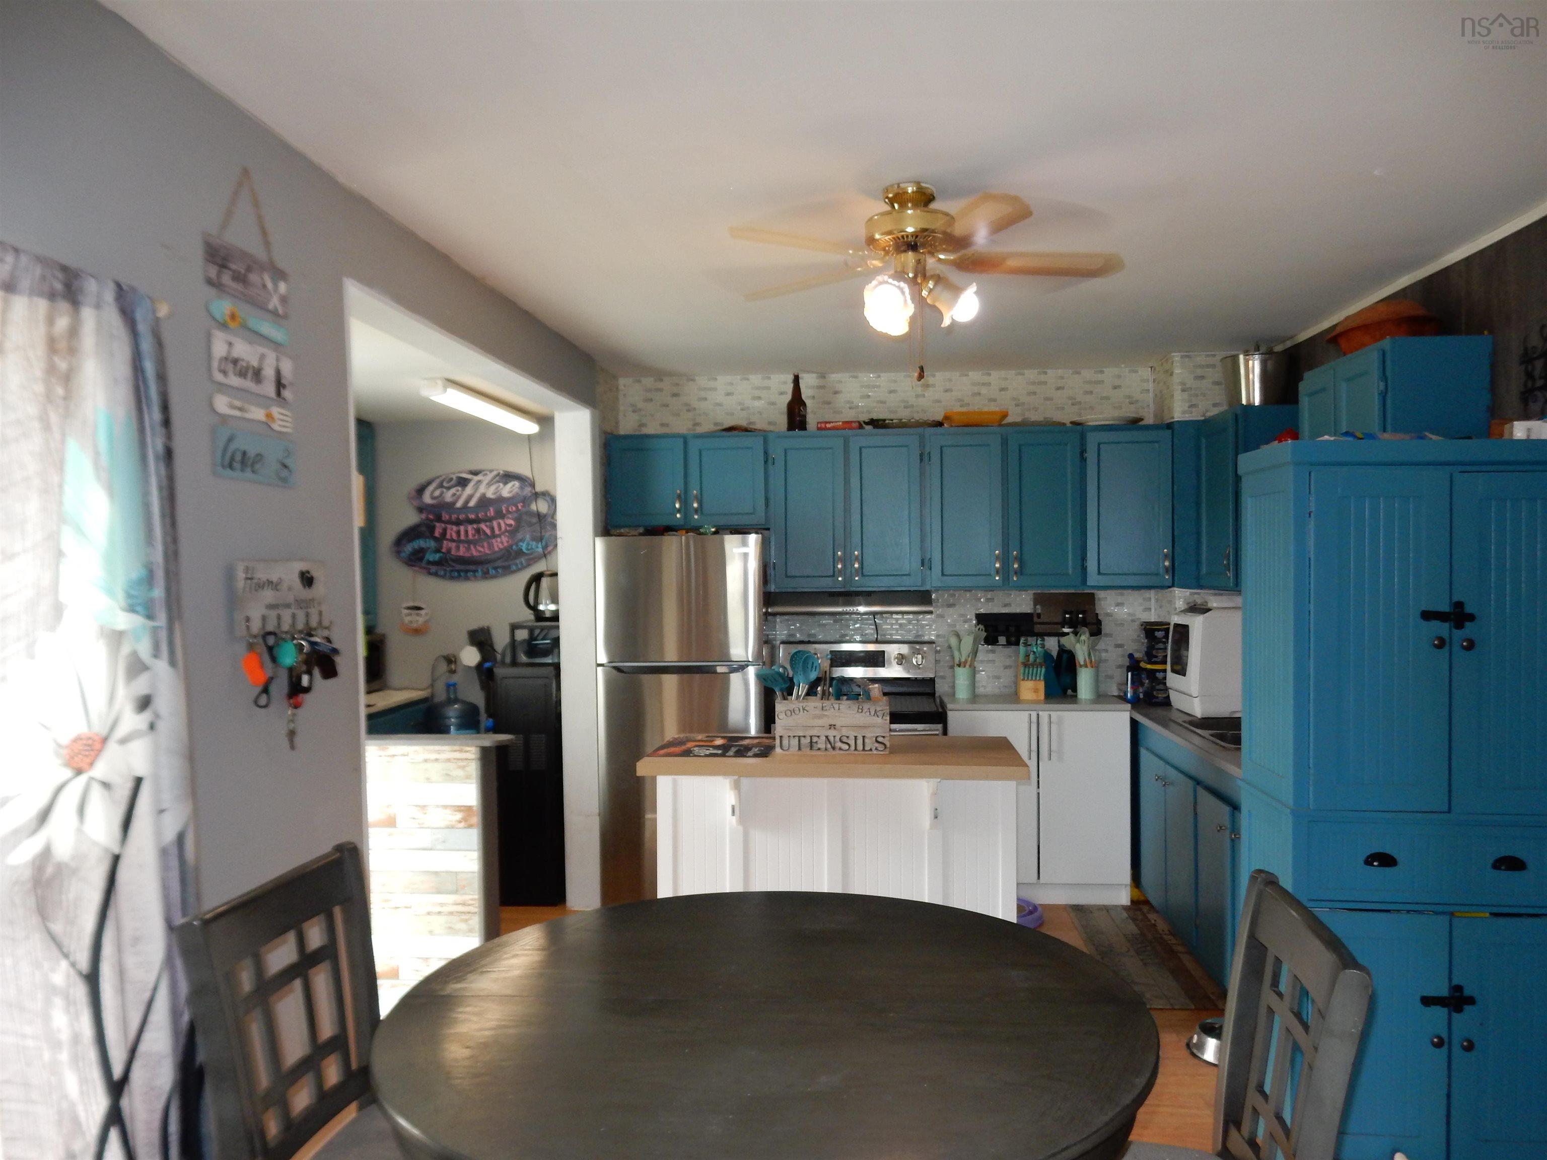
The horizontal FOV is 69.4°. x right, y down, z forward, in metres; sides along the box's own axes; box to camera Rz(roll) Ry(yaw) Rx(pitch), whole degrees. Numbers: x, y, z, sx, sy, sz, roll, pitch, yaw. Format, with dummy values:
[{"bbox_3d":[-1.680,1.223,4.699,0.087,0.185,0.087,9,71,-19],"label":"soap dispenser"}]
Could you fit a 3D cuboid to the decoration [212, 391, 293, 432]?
[{"bbox_3d":[-1.042,-0.338,2.237,0.017,0.050,0.283,0,1,5],"label":"decoration"}]

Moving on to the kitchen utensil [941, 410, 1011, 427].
[{"bbox_3d":[0.962,-0.753,5.341,0.298,0.089,0.210,0,1,4],"label":"kitchen utensil"}]

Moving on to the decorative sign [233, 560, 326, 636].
[{"bbox_3d":[-1.020,0.034,2.334,0.035,0.150,0.340,0,1,5],"label":"decorative sign"}]

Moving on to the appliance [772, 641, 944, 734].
[{"bbox_3d":[0.401,0.878,5.273,0.764,1.143,0.690,0,1,5],"label":"appliance"}]

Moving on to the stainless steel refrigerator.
[{"bbox_3d":[-0.389,0.621,5.353,0.765,1.670,0.730,0,1,5],"label":"stainless steel refrigerator"}]

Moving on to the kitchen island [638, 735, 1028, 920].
[{"bbox_3d":[0.207,1.014,3.729,1.200,0.910,0.580,0,1,4],"label":"kitchen island"}]

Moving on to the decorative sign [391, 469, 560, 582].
[{"bbox_3d":[-1.561,-0.292,5.817,0.911,0.580,0.025,0,1,5],"label":"decorative sign"}]

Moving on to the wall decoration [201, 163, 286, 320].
[{"bbox_3d":[-1.046,-0.684,2.221,0.017,0.268,0.294,0,1,5],"label":"wall decoration"}]

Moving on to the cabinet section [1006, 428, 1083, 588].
[{"bbox_3d":[1.288,-0.342,5.416,0.370,0.755,0.320,0,1,4],"label":"cabinet section"}]

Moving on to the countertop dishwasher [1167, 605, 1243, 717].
[{"bbox_3d":[1.924,0.321,4.650,0.440,0.445,0.425,0,1,5],"label":"countertop dishwasher"}]

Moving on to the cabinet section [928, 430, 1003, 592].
[{"bbox_3d":[0.919,-0.341,5.444,0.365,0.754,0.320,0,1,4],"label":"cabinet section"}]

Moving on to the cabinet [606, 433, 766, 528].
[{"bbox_3d":[-0.402,-0.470,5.448,0.772,0.446,0.300,0,1,4],"label":"cabinet"}]

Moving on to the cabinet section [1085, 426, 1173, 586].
[{"bbox_3d":[1.675,-0.347,5.387,0.402,0.754,0.320,0,1,4],"label":"cabinet section"}]

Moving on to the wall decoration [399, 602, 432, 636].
[{"bbox_3d":[-1.882,0.200,5.859,0.178,0.178,0.025,0,1,5],"label":"wall decoration"}]

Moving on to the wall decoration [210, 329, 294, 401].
[{"bbox_3d":[-1.042,-0.423,2.240,0.017,0.098,0.284,0,1,5],"label":"wall decoration"}]

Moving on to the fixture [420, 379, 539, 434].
[{"bbox_3d":[-1.237,-0.751,4.873,0.120,0.082,1.220,0,1,5],"label":"fixture"}]

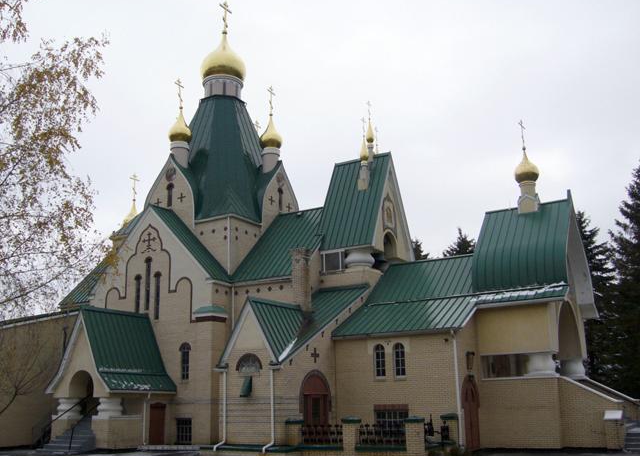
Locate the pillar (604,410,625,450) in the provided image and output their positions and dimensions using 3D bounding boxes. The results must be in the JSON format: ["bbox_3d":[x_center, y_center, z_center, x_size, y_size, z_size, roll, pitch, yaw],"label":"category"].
[{"bbox_3d":[9.869,6.761,21.682,0.474,1.237,0.500,-10,-17,28],"label":"pillar"}]

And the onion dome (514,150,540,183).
[{"bbox_3d":[9.059,-2.661,28.224,1.083,1.527,1.083,-10,-17,29],"label":"onion dome"}]

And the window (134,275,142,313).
[{"bbox_3d":[-8.941,3.391,31.987,0.470,2.170,0.150,-10,-17,28],"label":"window"}]

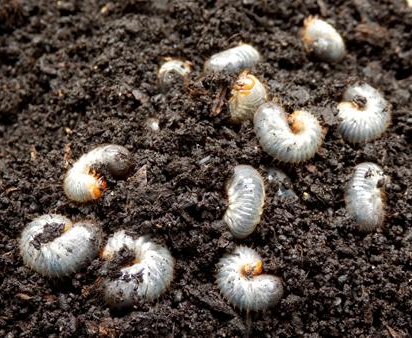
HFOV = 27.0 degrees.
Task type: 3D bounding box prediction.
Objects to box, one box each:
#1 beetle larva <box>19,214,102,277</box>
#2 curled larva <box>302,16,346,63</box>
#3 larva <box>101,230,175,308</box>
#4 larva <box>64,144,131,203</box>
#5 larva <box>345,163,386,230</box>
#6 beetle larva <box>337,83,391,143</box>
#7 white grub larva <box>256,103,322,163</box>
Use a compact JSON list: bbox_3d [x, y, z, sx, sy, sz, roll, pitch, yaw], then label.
[{"bbox_3d":[-0.046,0.024,0.274,0.026,0.011,0.023,0,48,0],"label":"beetle larva"},{"bbox_3d":[0.047,-0.051,0.340,0.014,0.013,0.020,-19,51,-16],"label":"curled larva"},{"bbox_3d":[-0.021,0.031,0.267,0.023,0.011,0.029,0,48,0],"label":"larva"},{"bbox_3d":[-0.037,0.002,0.294,0.023,0.011,0.023,7,48,7],"label":"larva"},{"bbox_3d":[0.053,0.009,0.286,0.014,0.013,0.027,0,48,0],"label":"larva"},{"bbox_3d":[0.058,-0.021,0.314,0.020,0.011,0.026,23,52,20],"label":"beetle larva"},{"bbox_3d":[0.030,-0.013,0.307,0.025,0.011,0.025,0,48,0],"label":"white grub larva"}]

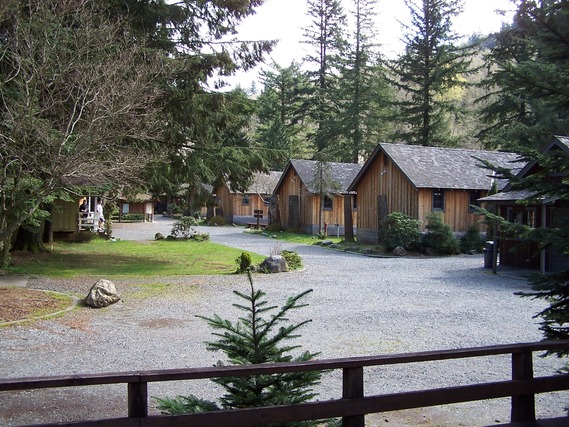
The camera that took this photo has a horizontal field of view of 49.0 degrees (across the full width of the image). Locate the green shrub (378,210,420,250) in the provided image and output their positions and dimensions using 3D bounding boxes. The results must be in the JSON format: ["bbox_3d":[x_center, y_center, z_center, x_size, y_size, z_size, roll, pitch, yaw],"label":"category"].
[{"bbox_3d":[5.395,0.794,29.081,1.932,1.728,1.739,0,1,11],"label":"green shrub"}]

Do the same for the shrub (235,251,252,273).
[{"bbox_3d":[-1.188,1.410,18.253,0.511,0.599,0.486,0,1,-4],"label":"shrub"}]

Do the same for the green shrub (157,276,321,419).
[{"bbox_3d":[-0.256,1.128,5.000,1.376,1.312,1.350,1,1,0],"label":"green shrub"}]

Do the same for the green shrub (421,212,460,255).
[{"bbox_3d":[6.683,0.823,26.650,1.664,1.731,1.581,1,1,14],"label":"green shrub"}]

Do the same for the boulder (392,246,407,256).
[{"bbox_3d":[4.636,1.513,25.093,0.570,0.351,0.485,0,1,10],"label":"boulder"}]

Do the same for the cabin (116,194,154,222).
[{"bbox_3d":[-13.636,-0.473,57.372,3.030,2.544,2.400,1,1,3],"label":"cabin"}]

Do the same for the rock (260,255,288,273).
[{"bbox_3d":[-0.292,1.455,18.269,0.819,0.512,0.700,1,1,0],"label":"rock"}]

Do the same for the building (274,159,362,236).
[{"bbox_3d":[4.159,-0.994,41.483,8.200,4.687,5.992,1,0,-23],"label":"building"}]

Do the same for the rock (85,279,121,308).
[{"bbox_3d":[-3.489,1.524,11.978,0.690,0.556,0.600,1,1,0],"label":"rock"}]

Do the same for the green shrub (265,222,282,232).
[{"bbox_3d":[-0.759,0.948,43.086,1.241,0.655,1.100,1,1,0],"label":"green shrub"}]

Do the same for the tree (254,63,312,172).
[{"bbox_3d":[-0.115,-8.297,72.000,6.453,18.207,6.300,1,1,0],"label":"tree"}]

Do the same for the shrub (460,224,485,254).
[{"bbox_3d":[8.257,1.094,27.422,1.054,1.196,1.001,1,1,17],"label":"shrub"}]

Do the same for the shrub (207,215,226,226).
[{"bbox_3d":[-5.600,0.568,50.705,1.461,0.974,1.300,1,1,0],"label":"shrub"}]

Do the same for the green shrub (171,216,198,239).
[{"bbox_3d":[-5.452,0.763,34.064,1.527,1.199,1.300,1,1,0],"label":"green shrub"}]

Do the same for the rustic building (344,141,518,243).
[{"bbox_3d":[10.104,-1.003,35.472,11.500,5.264,6.049,0,1,-27],"label":"rustic building"}]

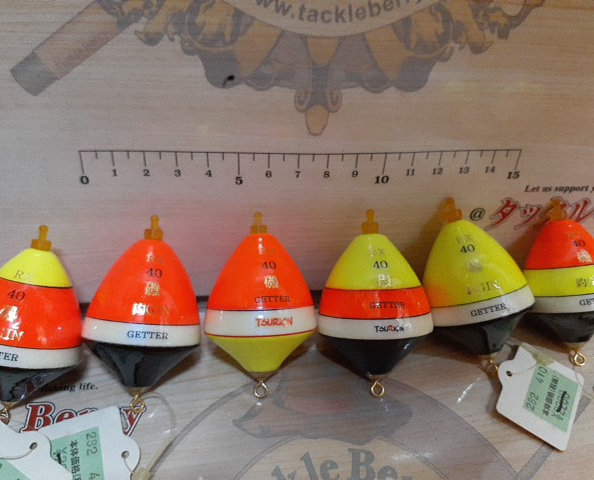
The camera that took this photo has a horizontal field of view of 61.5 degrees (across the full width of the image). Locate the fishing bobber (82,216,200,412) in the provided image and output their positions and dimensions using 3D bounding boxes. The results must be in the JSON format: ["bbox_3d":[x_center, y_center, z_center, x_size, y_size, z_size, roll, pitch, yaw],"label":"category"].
[{"bbox_3d":[-0.051,0.024,0.169,0.039,0.039,0.066,6,81,-16],"label":"fishing bobber"}]

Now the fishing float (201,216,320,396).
[{"bbox_3d":[-0.013,0.022,0.177,0.039,0.039,0.066,-1,85,-4],"label":"fishing float"}]

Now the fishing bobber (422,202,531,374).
[{"bbox_3d":[0.064,0.017,0.181,0.039,0.039,0.066,-14,86,18],"label":"fishing bobber"}]

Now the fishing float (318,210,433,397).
[{"bbox_3d":[0.027,0.022,0.174,0.039,0.039,0.066,-2,86,8],"label":"fishing float"}]

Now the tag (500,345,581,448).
[{"bbox_3d":[0.085,0.054,0.178,0.028,0.002,0.031,29,50,21],"label":"tag"}]

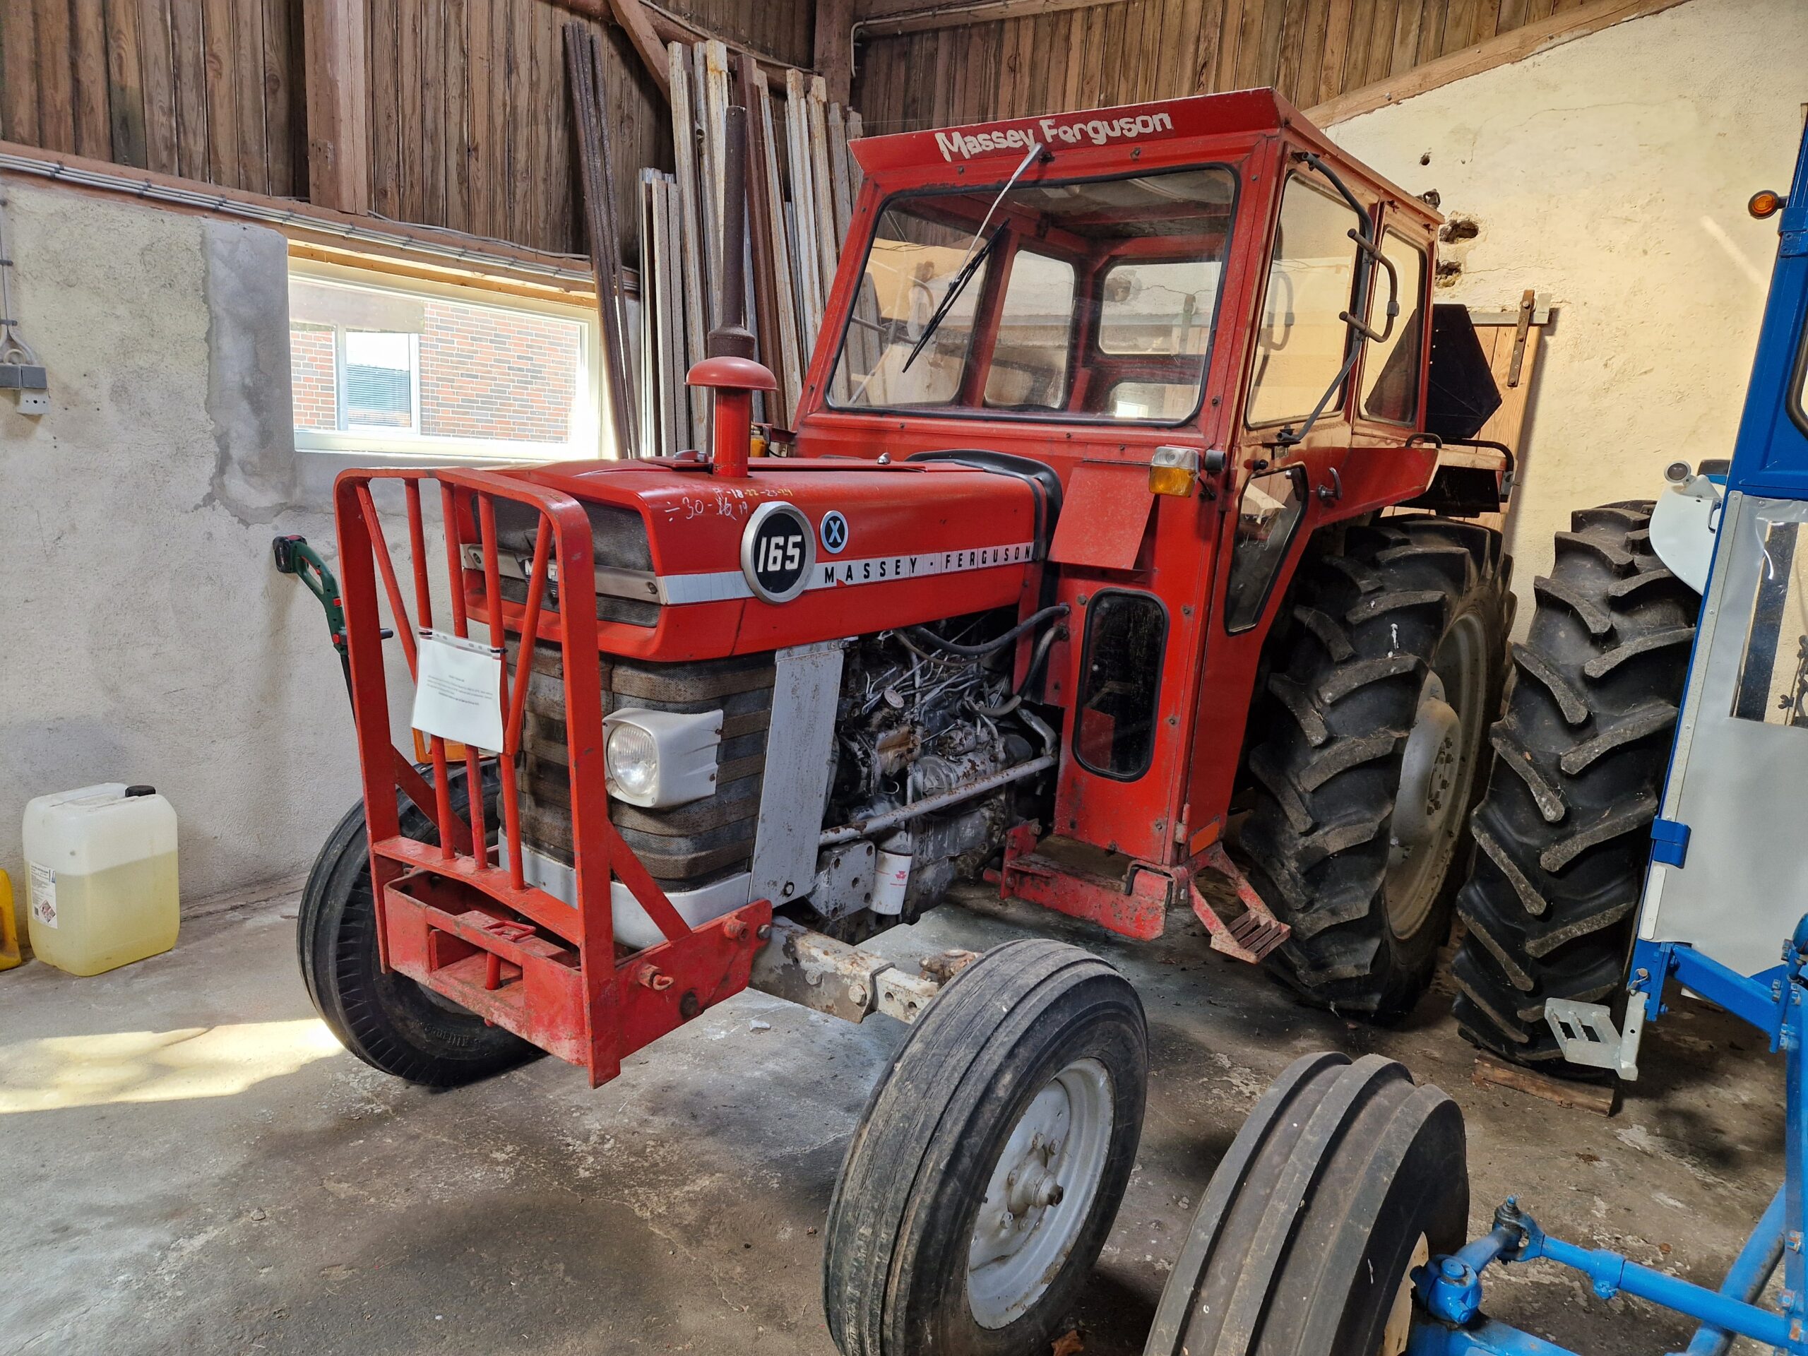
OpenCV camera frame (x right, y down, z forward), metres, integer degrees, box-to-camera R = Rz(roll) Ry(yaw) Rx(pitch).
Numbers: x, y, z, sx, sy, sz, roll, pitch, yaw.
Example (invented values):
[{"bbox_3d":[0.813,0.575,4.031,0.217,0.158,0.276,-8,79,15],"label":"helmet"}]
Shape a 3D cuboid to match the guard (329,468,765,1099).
[{"bbox_3d":[-0.585,0.100,2.081,0.600,0.935,0.420,12,18,35],"label":"guard"}]

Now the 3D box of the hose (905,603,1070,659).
[{"bbox_3d":[0.184,-0.092,2.606,0.090,0.115,0.510,12,14,38],"label":"hose"}]

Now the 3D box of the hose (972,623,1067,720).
[{"bbox_3d":[0.253,-0.016,2.715,0.090,0.200,0.280,12,14,38],"label":"hose"}]

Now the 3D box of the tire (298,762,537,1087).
[{"bbox_3d":[-1.026,0.567,2.881,0.210,0.780,0.780,13,14,38],"label":"tire"}]

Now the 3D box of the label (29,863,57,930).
[{"bbox_3d":[-2.341,0.592,3.270,0.120,0.170,0.004,9,12,26],"label":"label"}]

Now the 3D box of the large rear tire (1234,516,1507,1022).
[{"bbox_3d":[1.451,0.259,3.607,0.350,1.480,1.480,12,14,37],"label":"large rear tire"}]

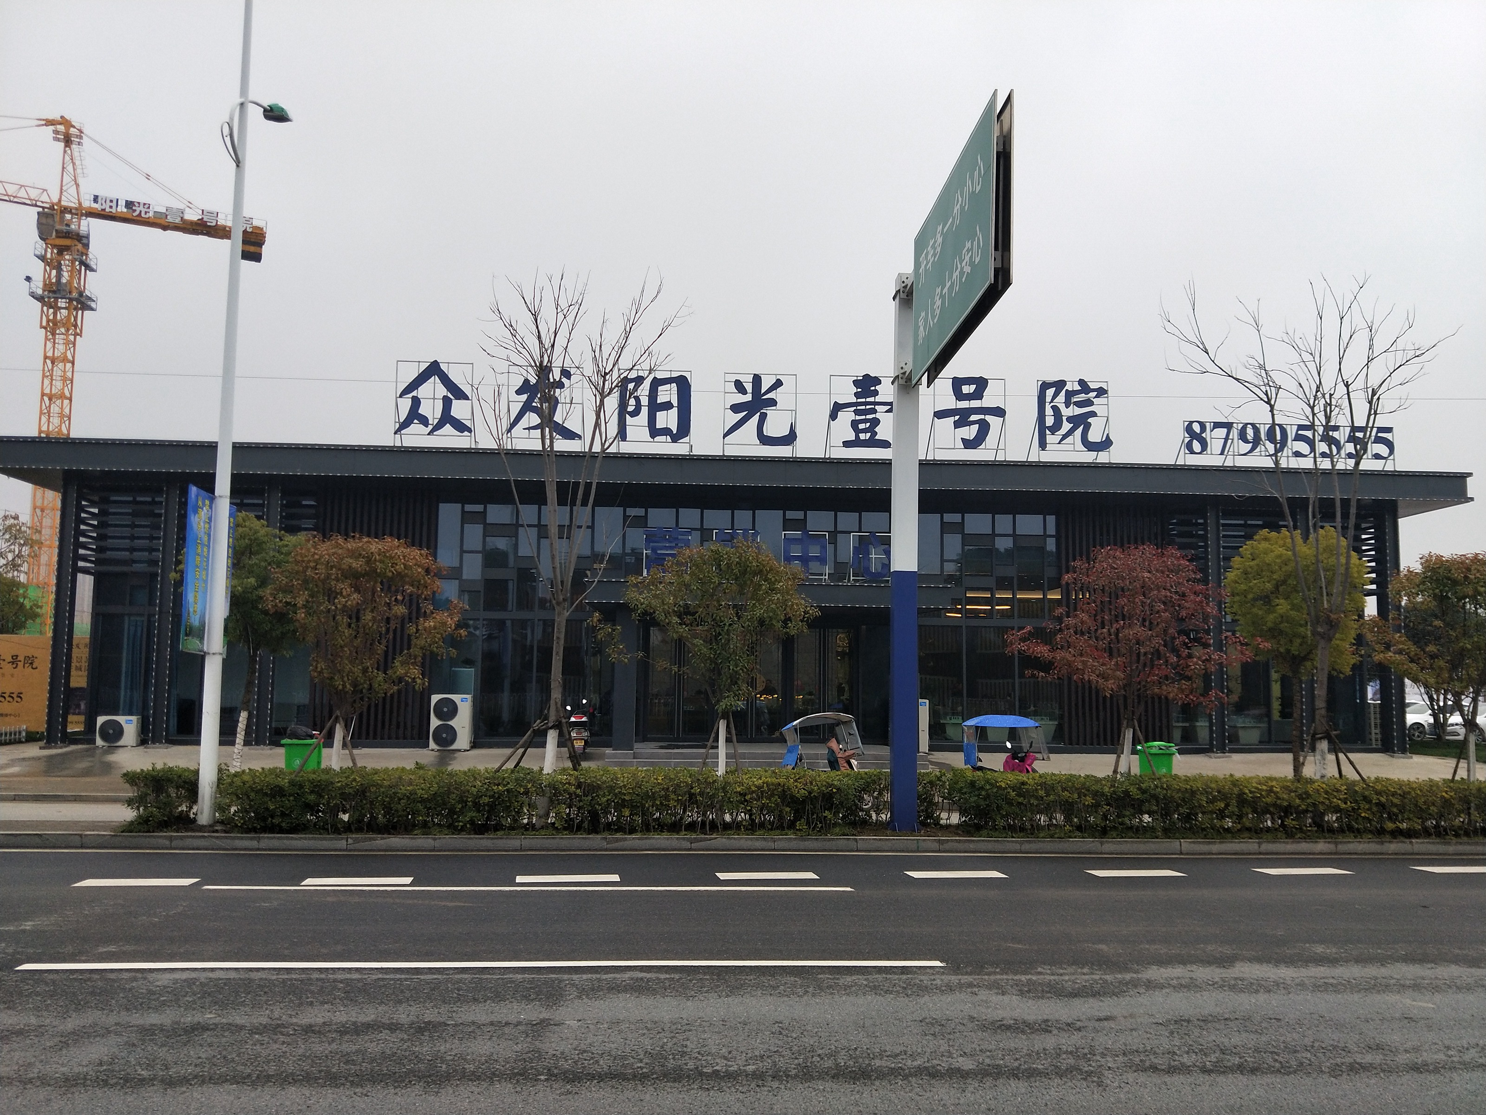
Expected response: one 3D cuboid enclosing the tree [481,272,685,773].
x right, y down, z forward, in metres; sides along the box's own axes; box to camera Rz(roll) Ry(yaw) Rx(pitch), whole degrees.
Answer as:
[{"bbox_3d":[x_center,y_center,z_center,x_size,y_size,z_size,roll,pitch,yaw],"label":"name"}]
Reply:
[{"bbox_3d":[-2.104,-0.211,14.147,2.700,7.249,2.600,1,-6,-3],"label":"tree"}]

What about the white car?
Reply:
[{"bbox_3d":[26.288,6.271,41.071,1.800,1.480,4.500,2,-6,-14],"label":"white car"}]

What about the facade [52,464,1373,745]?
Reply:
[{"bbox_3d":[0.089,1.521,26.179,31.340,6.218,2.500,1,-6,-3],"label":"facade"}]

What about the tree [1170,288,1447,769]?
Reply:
[{"bbox_3d":[7.846,-0.144,14.971,3.900,7.732,3.500,1,-6,-3],"label":"tree"}]

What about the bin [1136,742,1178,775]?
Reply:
[{"bbox_3d":[6.512,3.389,16.854,0.500,0.950,0.560,1,-6,-3],"label":"bin"}]

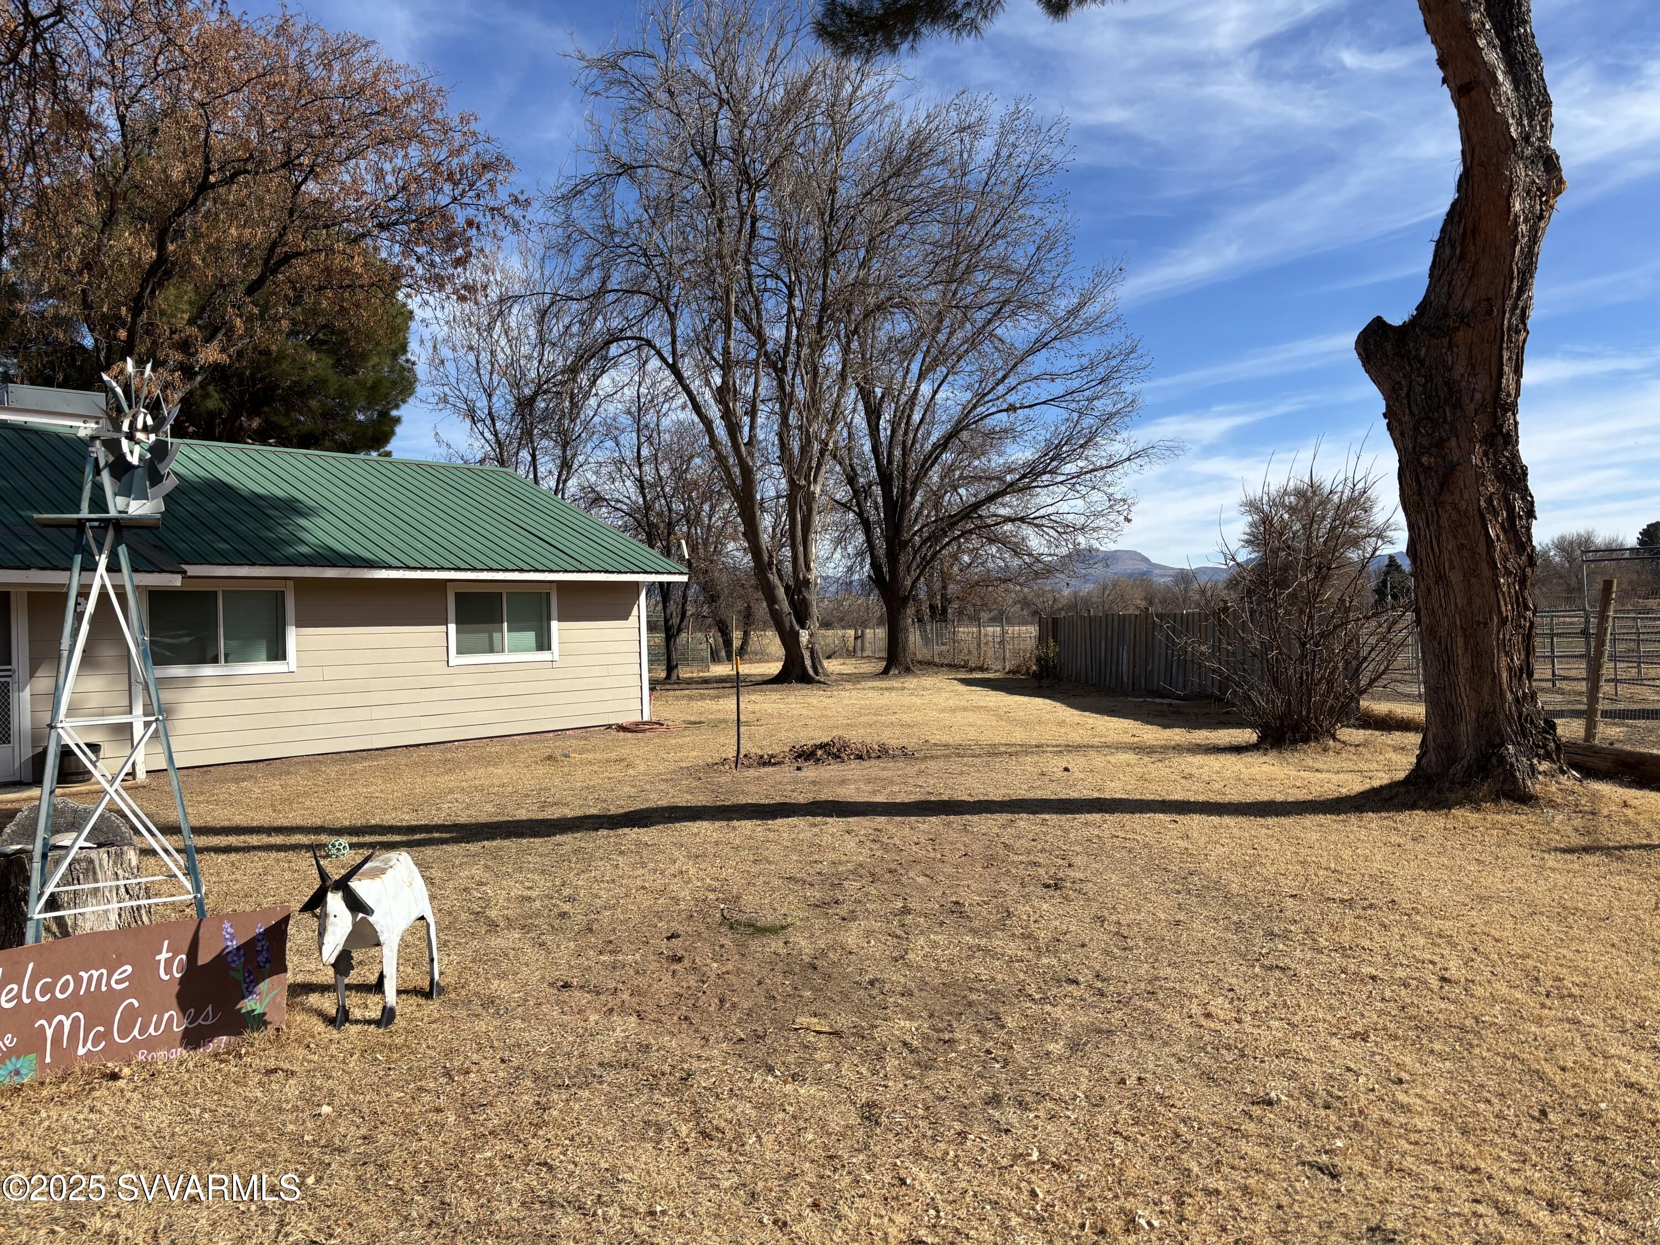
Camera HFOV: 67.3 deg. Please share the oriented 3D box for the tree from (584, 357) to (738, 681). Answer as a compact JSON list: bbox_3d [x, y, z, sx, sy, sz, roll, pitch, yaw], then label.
[{"bbox_3d":[-5.360,-3.270,39.500,5.100,10.300,5.000,-2,0,0],"label":"tree"}]

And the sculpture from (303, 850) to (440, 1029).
[{"bbox_3d":[-1.880,1.240,5.120,0.310,0.770,0.740,-2,0,10],"label":"sculpture"}]

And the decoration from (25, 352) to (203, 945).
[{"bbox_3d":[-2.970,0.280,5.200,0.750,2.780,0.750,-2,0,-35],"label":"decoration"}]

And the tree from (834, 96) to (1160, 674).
[{"bbox_3d":[4.700,-7.250,38.300,11.000,17.800,10.500,-2,0,0],"label":"tree"}]

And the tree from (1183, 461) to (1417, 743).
[{"bbox_3d":[5.740,-0.270,15.300,2.850,3.500,2.800,-2,0,0],"label":"tree"}]

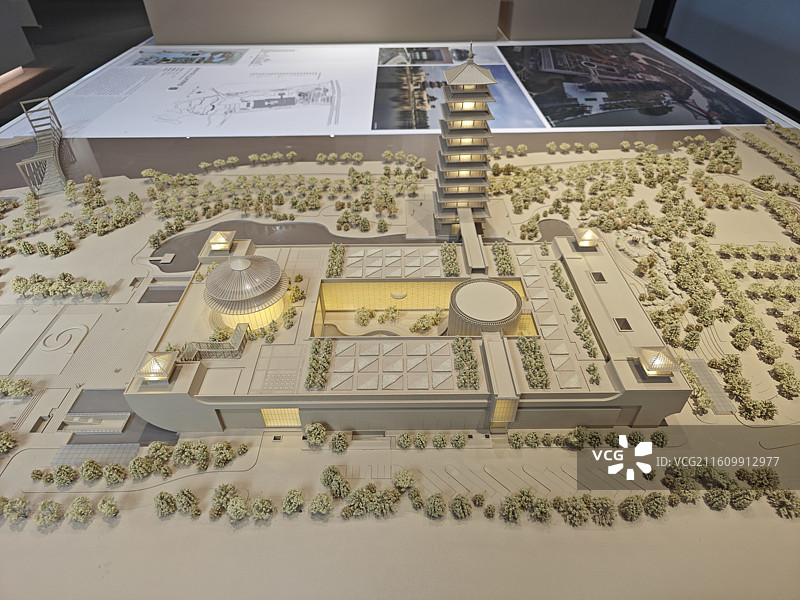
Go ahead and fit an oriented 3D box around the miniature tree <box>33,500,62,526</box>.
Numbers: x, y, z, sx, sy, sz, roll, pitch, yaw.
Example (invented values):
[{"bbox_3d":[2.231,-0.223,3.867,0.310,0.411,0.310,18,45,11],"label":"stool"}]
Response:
[{"bbox_3d":[-0.532,0.322,0.802,0.044,0.046,0.044,26,45,31],"label":"miniature tree"}]

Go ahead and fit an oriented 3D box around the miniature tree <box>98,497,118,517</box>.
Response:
[{"bbox_3d":[-0.449,0.318,0.818,0.030,0.032,0.030,-31,47,-34],"label":"miniature tree"}]

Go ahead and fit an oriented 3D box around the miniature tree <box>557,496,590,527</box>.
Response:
[{"bbox_3d":[0.272,0.332,0.833,0.045,0.052,0.045,0,38,-1],"label":"miniature tree"}]

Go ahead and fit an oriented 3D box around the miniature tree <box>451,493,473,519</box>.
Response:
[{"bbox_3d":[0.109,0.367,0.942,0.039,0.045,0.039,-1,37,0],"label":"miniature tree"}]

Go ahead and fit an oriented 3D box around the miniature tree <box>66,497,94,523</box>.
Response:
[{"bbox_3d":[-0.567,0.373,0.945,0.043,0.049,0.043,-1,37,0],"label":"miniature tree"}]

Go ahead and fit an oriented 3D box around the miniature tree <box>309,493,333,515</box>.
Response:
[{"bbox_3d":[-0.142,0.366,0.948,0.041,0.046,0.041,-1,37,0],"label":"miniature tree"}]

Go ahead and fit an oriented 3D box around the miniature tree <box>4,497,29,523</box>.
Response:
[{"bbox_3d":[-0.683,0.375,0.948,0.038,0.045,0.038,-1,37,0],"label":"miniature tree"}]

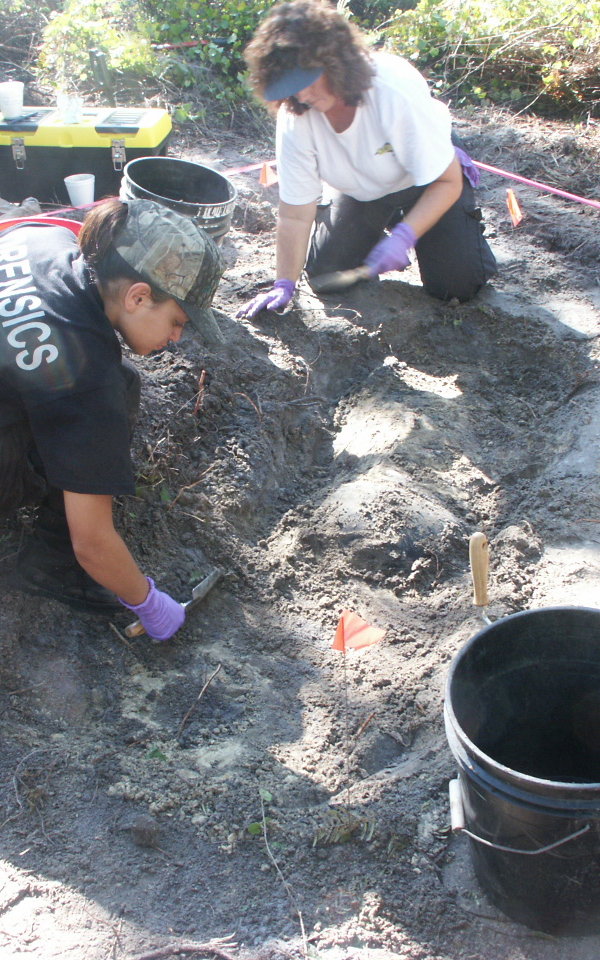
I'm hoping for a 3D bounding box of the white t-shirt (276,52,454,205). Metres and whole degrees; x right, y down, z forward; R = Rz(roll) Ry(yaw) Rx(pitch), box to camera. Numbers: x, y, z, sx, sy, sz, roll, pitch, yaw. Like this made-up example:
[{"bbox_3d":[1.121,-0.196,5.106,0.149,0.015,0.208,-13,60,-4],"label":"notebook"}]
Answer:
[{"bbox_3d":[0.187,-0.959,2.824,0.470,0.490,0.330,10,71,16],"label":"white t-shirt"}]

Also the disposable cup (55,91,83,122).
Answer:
[{"bbox_3d":[-0.747,-1.207,3.338,0.088,0.100,0.088,-1,34,0],"label":"disposable cup"}]

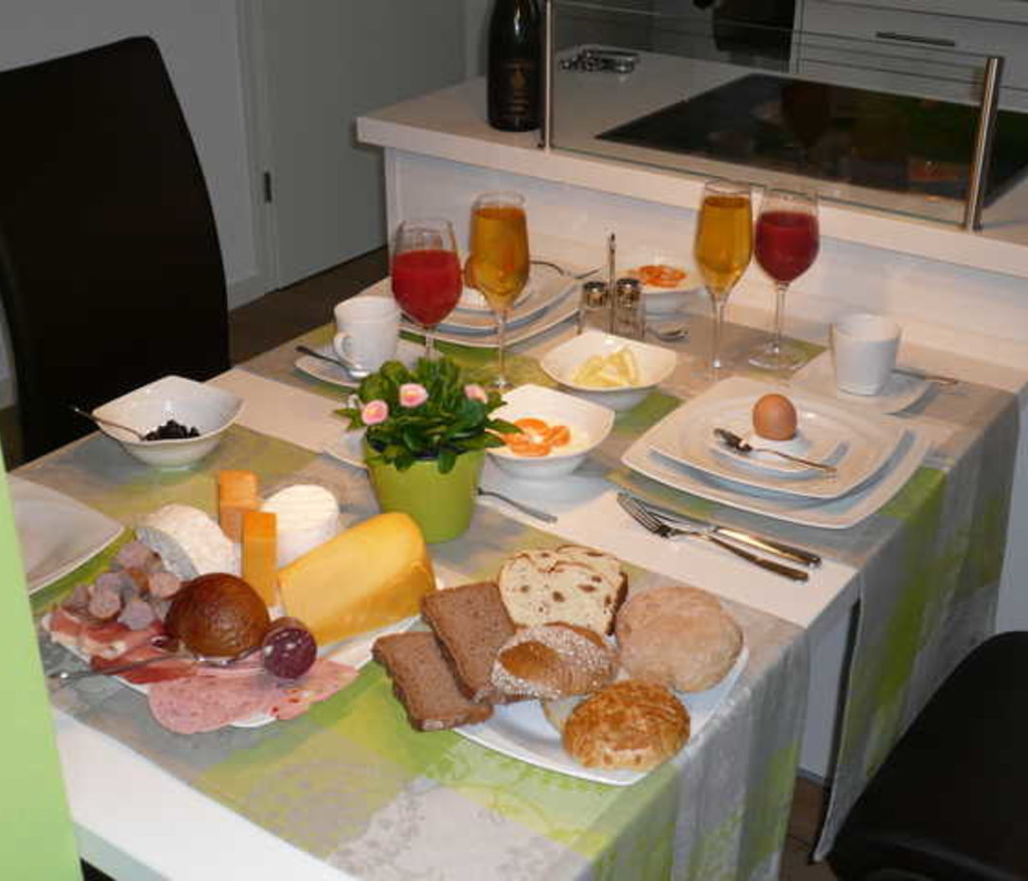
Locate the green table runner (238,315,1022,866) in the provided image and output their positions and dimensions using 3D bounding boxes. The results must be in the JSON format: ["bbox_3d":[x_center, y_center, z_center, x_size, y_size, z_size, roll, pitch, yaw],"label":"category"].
[{"bbox_3d":[0.125,0.087,1.760,0.807,0.355,0.461,17,32,31],"label":"green table runner"}]

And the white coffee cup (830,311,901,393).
[{"bbox_3d":[0.405,-0.101,1.631,0.079,0.075,0.104,17,32,31],"label":"white coffee cup"}]

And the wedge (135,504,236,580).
[{"bbox_3d":[-0.290,0.101,1.285,0.125,0.036,0.078,24,35,39],"label":"wedge"}]

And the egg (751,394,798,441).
[{"bbox_3d":[0.268,-0.021,1.469,0.045,0.056,0.045,0,27,0],"label":"egg"}]

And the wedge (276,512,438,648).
[{"bbox_3d":[-0.136,0.115,1.230,0.132,0.065,0.075,-16,31,-29],"label":"wedge"}]

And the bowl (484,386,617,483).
[{"bbox_3d":[0.027,0.004,1.450,0.139,0.055,0.139,18,32,31],"label":"bowl"}]

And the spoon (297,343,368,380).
[{"bbox_3d":[-0.212,-0.095,1.699,0.128,0.016,0.028,18,32,30],"label":"spoon"}]

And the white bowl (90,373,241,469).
[{"bbox_3d":[-0.363,-0.011,1.508,0.139,0.055,0.139,18,32,31],"label":"white bowl"}]

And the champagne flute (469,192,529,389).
[{"bbox_3d":[-0.014,-0.165,1.621,0.068,0.225,0.068,0,27,0],"label":"champagne flute"}]

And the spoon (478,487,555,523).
[{"bbox_3d":[-0.018,0.058,1.412,0.138,0.018,0.030,14,30,26],"label":"spoon"}]

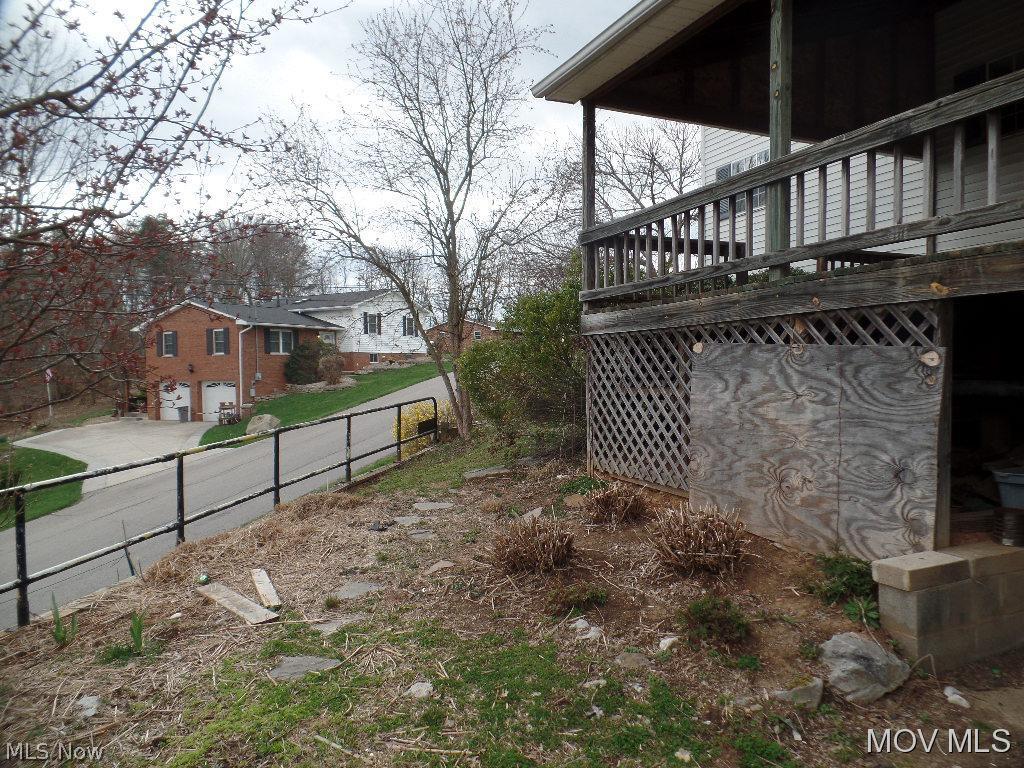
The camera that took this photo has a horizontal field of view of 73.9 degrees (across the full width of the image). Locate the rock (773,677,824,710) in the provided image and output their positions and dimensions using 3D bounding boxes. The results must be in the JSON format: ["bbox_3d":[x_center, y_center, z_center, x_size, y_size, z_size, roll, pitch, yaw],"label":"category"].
[{"bbox_3d":[1.204,1.301,2.860,0.185,0.095,0.130,0,2,9],"label":"rock"}]

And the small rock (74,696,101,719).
[{"bbox_3d":[-1.882,1.436,3.020,0.095,0.055,0.085,0,2,-6],"label":"small rock"}]

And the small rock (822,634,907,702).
[{"bbox_3d":[1.471,1.179,2.840,0.320,0.195,0.250,0,1,27],"label":"small rock"}]

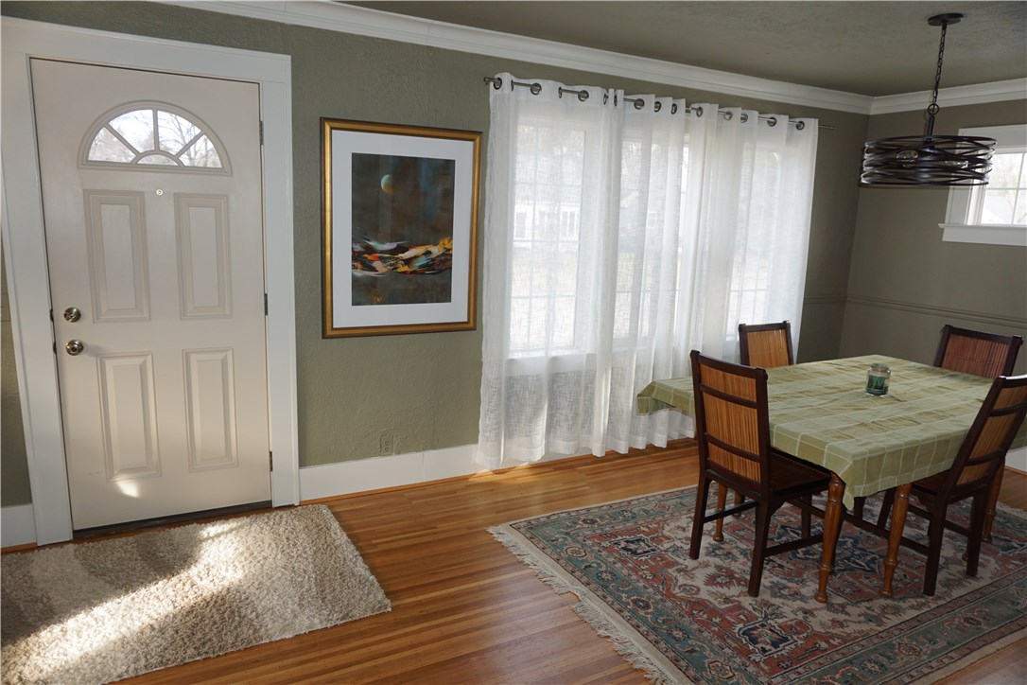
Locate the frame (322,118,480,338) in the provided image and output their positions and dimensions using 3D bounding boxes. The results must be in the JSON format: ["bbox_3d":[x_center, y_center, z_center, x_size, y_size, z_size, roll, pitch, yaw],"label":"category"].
[{"bbox_3d":[-0.563,-0.567,3.540,0.846,1.061,0.030,-4,13,-28],"label":"frame"}]

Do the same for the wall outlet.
[{"bbox_3d":[-0.686,0.565,3.733,0.071,0.114,0.010,-4,13,-28],"label":"wall outlet"}]

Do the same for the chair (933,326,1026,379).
[{"bbox_3d":[2.291,0.431,3.694,0.580,0.966,0.420,-4,13,-28],"label":"chair"}]

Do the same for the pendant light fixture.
[{"bbox_3d":[1.874,-1.077,3.062,0.510,0.705,0.510,-4,13,-28],"label":"pendant light fixture"}]

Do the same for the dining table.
[{"bbox_3d":[1.667,0.599,3.270,1.800,0.760,1.120,-4,13,-28],"label":"dining table"}]

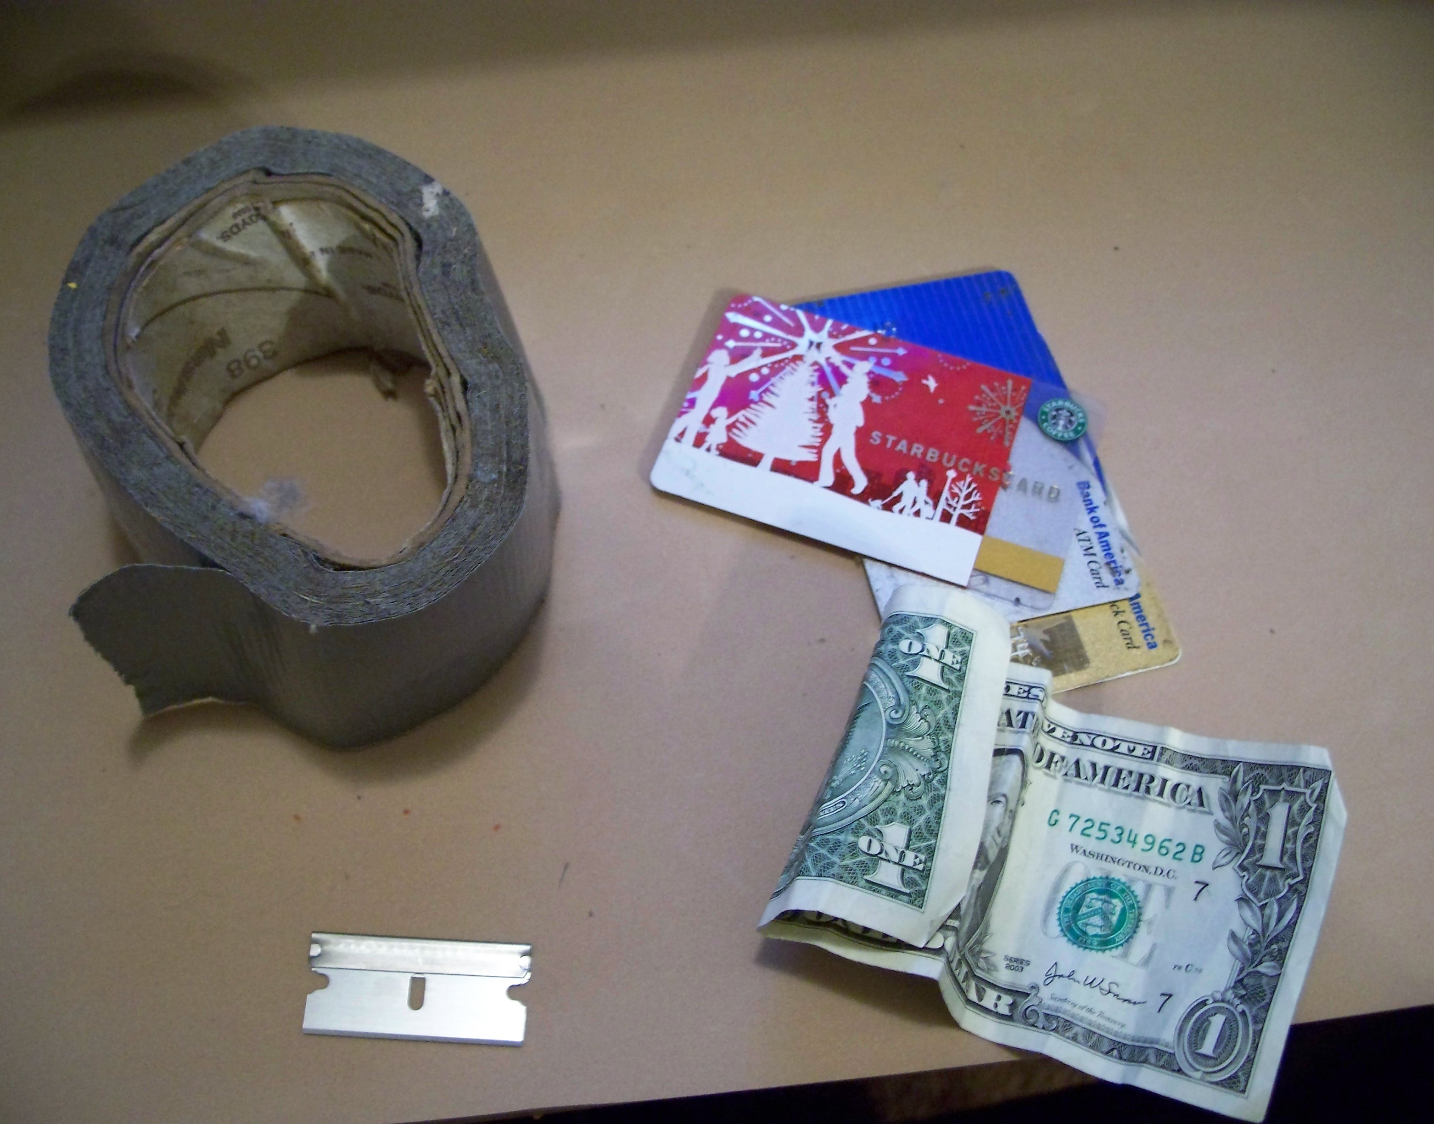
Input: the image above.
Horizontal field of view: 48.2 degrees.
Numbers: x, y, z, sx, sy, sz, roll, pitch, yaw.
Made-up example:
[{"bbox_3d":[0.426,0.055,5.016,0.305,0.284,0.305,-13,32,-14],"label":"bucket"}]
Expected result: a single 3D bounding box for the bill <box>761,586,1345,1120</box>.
[{"bbox_3d":[0.061,0.049,0.287,0.090,0.028,0.076,21,64,9],"label":"bill"}]

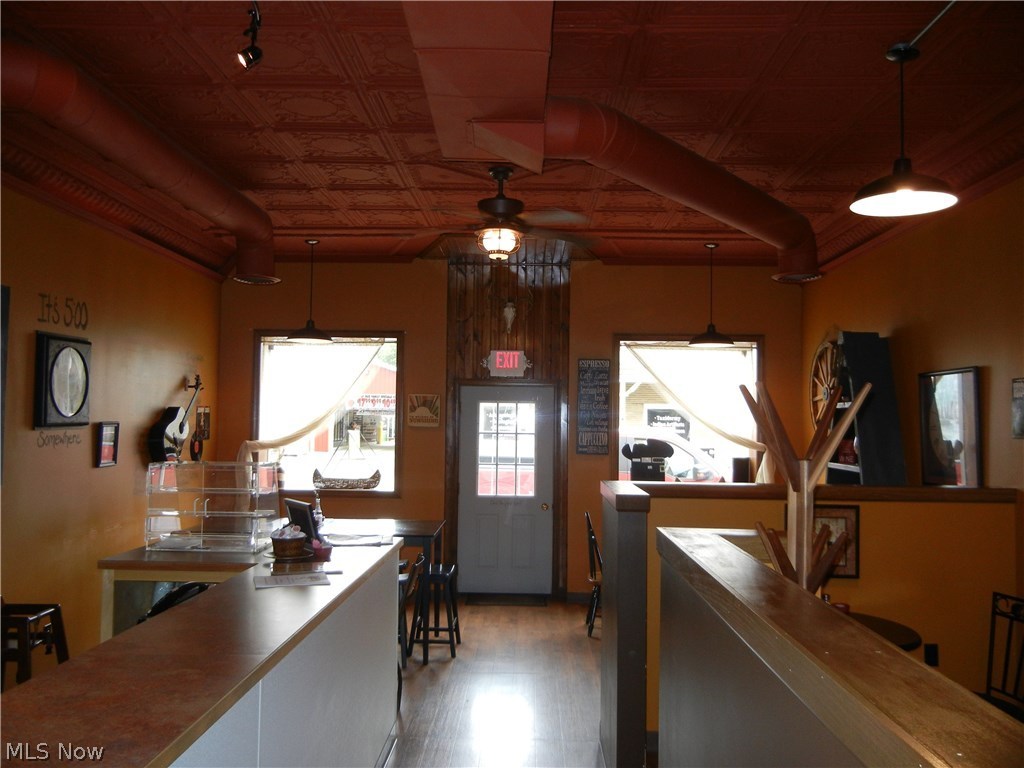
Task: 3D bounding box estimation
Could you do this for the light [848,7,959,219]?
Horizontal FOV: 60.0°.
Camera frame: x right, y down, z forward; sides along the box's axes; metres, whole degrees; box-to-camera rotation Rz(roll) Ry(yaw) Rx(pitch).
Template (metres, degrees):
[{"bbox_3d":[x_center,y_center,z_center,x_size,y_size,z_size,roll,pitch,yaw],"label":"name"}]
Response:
[{"bbox_3d":[1.668,-1.115,3.786,0.410,0.710,0.410,1,-3,1],"label":"light"}]

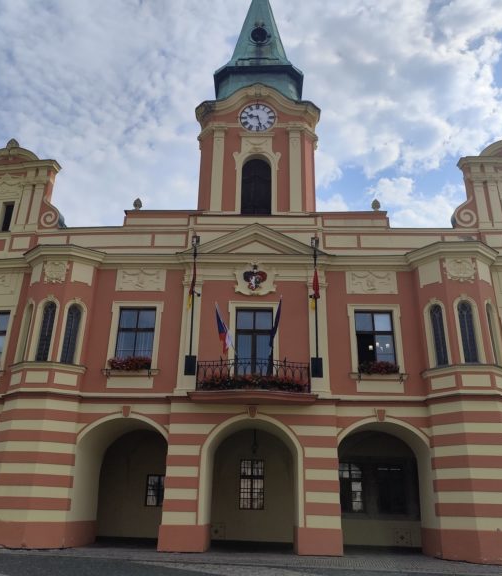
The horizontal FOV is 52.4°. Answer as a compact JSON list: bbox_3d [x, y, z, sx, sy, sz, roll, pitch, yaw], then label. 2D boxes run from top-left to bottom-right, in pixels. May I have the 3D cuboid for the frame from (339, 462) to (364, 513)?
[{"bbox_3d":[3.733,7.485,19.187,1.005,1.784,0.150,0,-22,3],"label":"frame"}]

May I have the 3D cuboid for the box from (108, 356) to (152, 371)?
[{"bbox_3d":[-3.929,2.471,16.652,1.452,0.448,0.320,0,-22,2],"label":"box"}]

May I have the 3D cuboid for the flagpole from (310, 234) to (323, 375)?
[{"bbox_3d":[2.179,0.552,17.044,0.369,4.873,0.349,1,-17,2],"label":"flagpole"}]

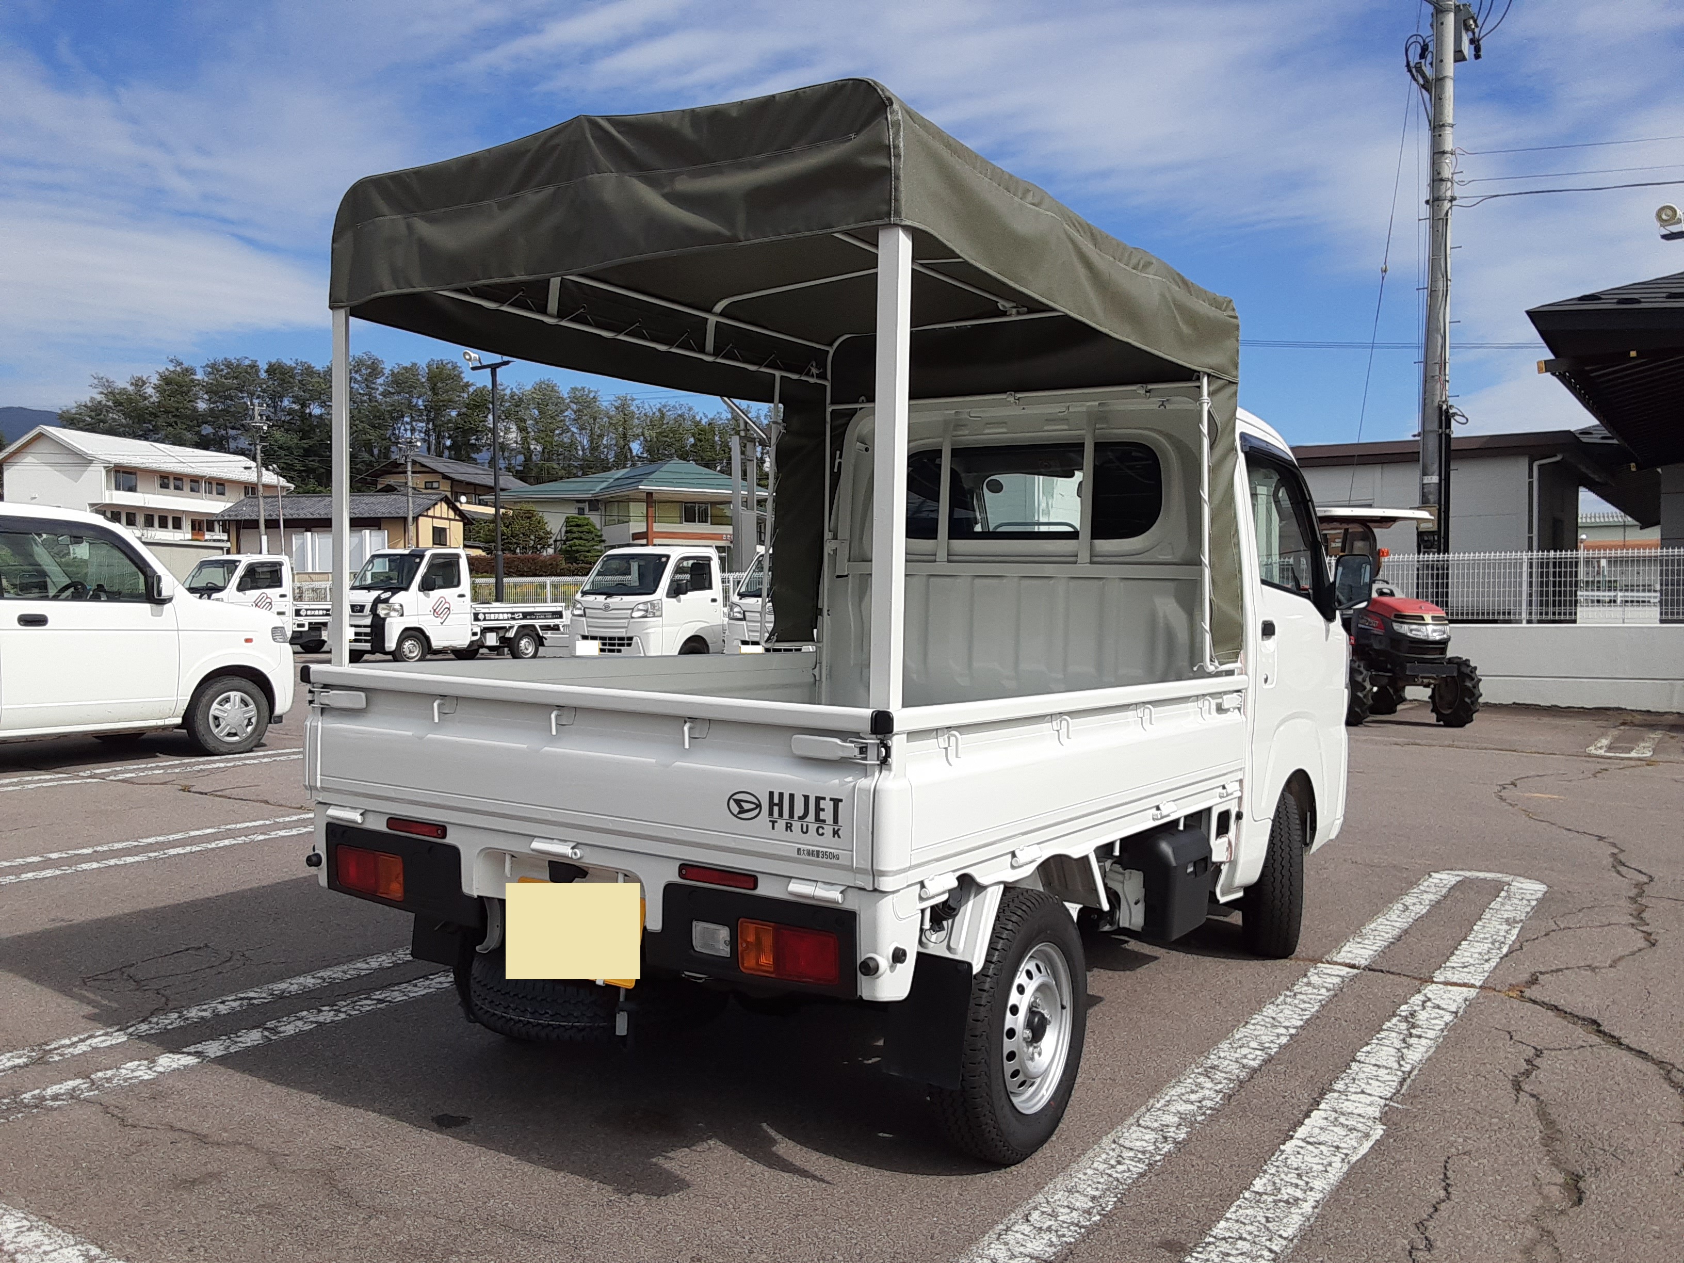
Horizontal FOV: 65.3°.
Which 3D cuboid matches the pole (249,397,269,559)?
[{"bbox_3d":[-30.990,-7.572,70.000,1.150,9.800,0.600,-2,1,0],"label":"pole"}]

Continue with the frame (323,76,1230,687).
[{"bbox_3d":[0.003,-0.393,3.254,1.460,1.150,1.920,2,1,33],"label":"frame"}]

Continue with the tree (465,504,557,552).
[{"bbox_3d":[-16.100,-4.400,64.000,4.200,3.600,4.000,0,1,0],"label":"tree"}]

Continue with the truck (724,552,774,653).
[{"bbox_3d":[-0.080,-0.165,17.900,1.475,1.780,3.395,1,2,28],"label":"truck"}]

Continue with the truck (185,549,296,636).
[{"bbox_3d":[-9.400,-0.410,22.100,1.475,1.770,3.395,1,2,33],"label":"truck"}]

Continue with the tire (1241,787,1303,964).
[{"bbox_3d":[1.397,0.800,4.265,0.148,0.535,0.535,2,1,15],"label":"tire"}]

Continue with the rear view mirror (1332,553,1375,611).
[{"bbox_3d":[1.674,-0.163,4.295,0.135,0.187,0.080,2,1,41],"label":"rear view mirror"}]

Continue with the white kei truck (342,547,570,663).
[{"bbox_3d":[-6.020,-0.375,20.100,1.475,1.780,3.395,2,2,33],"label":"white kei truck"}]

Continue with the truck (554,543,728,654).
[{"bbox_3d":[-2.060,-0.250,18.000,1.475,1.780,3.395,1,2,32],"label":"truck"}]

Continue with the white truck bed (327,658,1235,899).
[{"bbox_3d":[-0.016,0.256,3.288,1.475,0.312,1.970,2,1,33],"label":"white truck bed"}]

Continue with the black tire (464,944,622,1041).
[{"bbox_3d":[-0.522,0.750,2.835,0.535,0.145,0.535,2,1,33],"label":"black tire"}]

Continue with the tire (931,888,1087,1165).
[{"bbox_3d":[0.340,0.793,2.669,0.150,0.530,0.530,2,1,33],"label":"tire"}]

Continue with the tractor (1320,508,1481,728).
[{"bbox_3d":[5.700,-0.185,14.450,1.400,2.300,2.900,0,1,-2],"label":"tractor"}]

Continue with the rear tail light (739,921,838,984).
[{"bbox_3d":[-0.081,0.531,2.179,0.205,0.090,0.050,2,1,33],"label":"rear tail light"}]

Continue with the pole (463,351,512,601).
[{"bbox_3d":[-6.220,-2.200,23.400,1.000,5.400,0.350,2,2,33],"label":"pole"}]

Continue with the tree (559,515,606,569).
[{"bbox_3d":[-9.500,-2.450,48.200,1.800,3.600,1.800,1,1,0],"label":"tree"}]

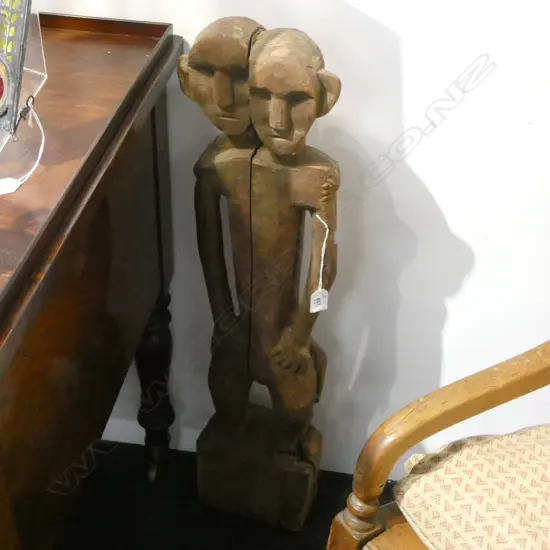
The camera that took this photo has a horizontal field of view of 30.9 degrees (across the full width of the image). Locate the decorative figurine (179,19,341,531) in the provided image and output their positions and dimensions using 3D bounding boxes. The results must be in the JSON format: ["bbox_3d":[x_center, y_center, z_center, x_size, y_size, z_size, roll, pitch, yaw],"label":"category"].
[{"bbox_3d":[-0.017,0.026,1.446,0.195,0.820,0.143,9,34,10],"label":"decorative figurine"}]

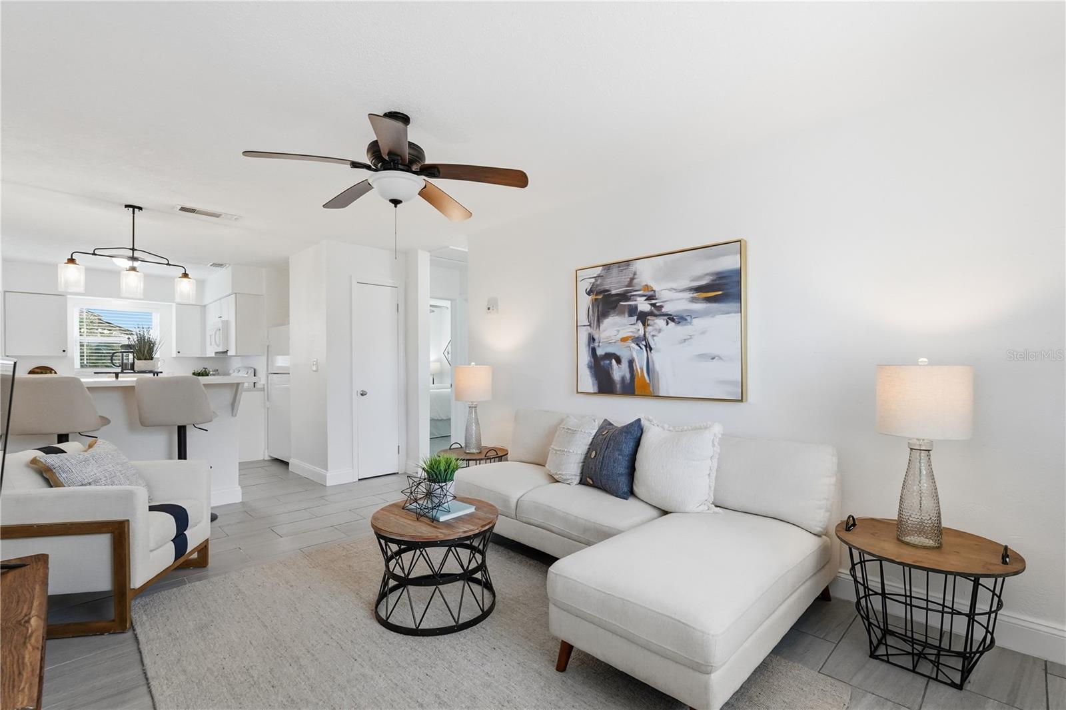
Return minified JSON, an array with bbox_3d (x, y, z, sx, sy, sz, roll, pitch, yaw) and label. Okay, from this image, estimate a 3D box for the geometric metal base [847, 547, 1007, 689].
[{"bbox_3d":[1.573,1.006,1.926,0.490,0.450,0.490,-1,-1,44],"label":"geometric metal base"}]

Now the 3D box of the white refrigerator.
[{"bbox_3d":[-2.816,0.491,5.995,0.740,1.660,0.780,0,-1,-45],"label":"white refrigerator"}]

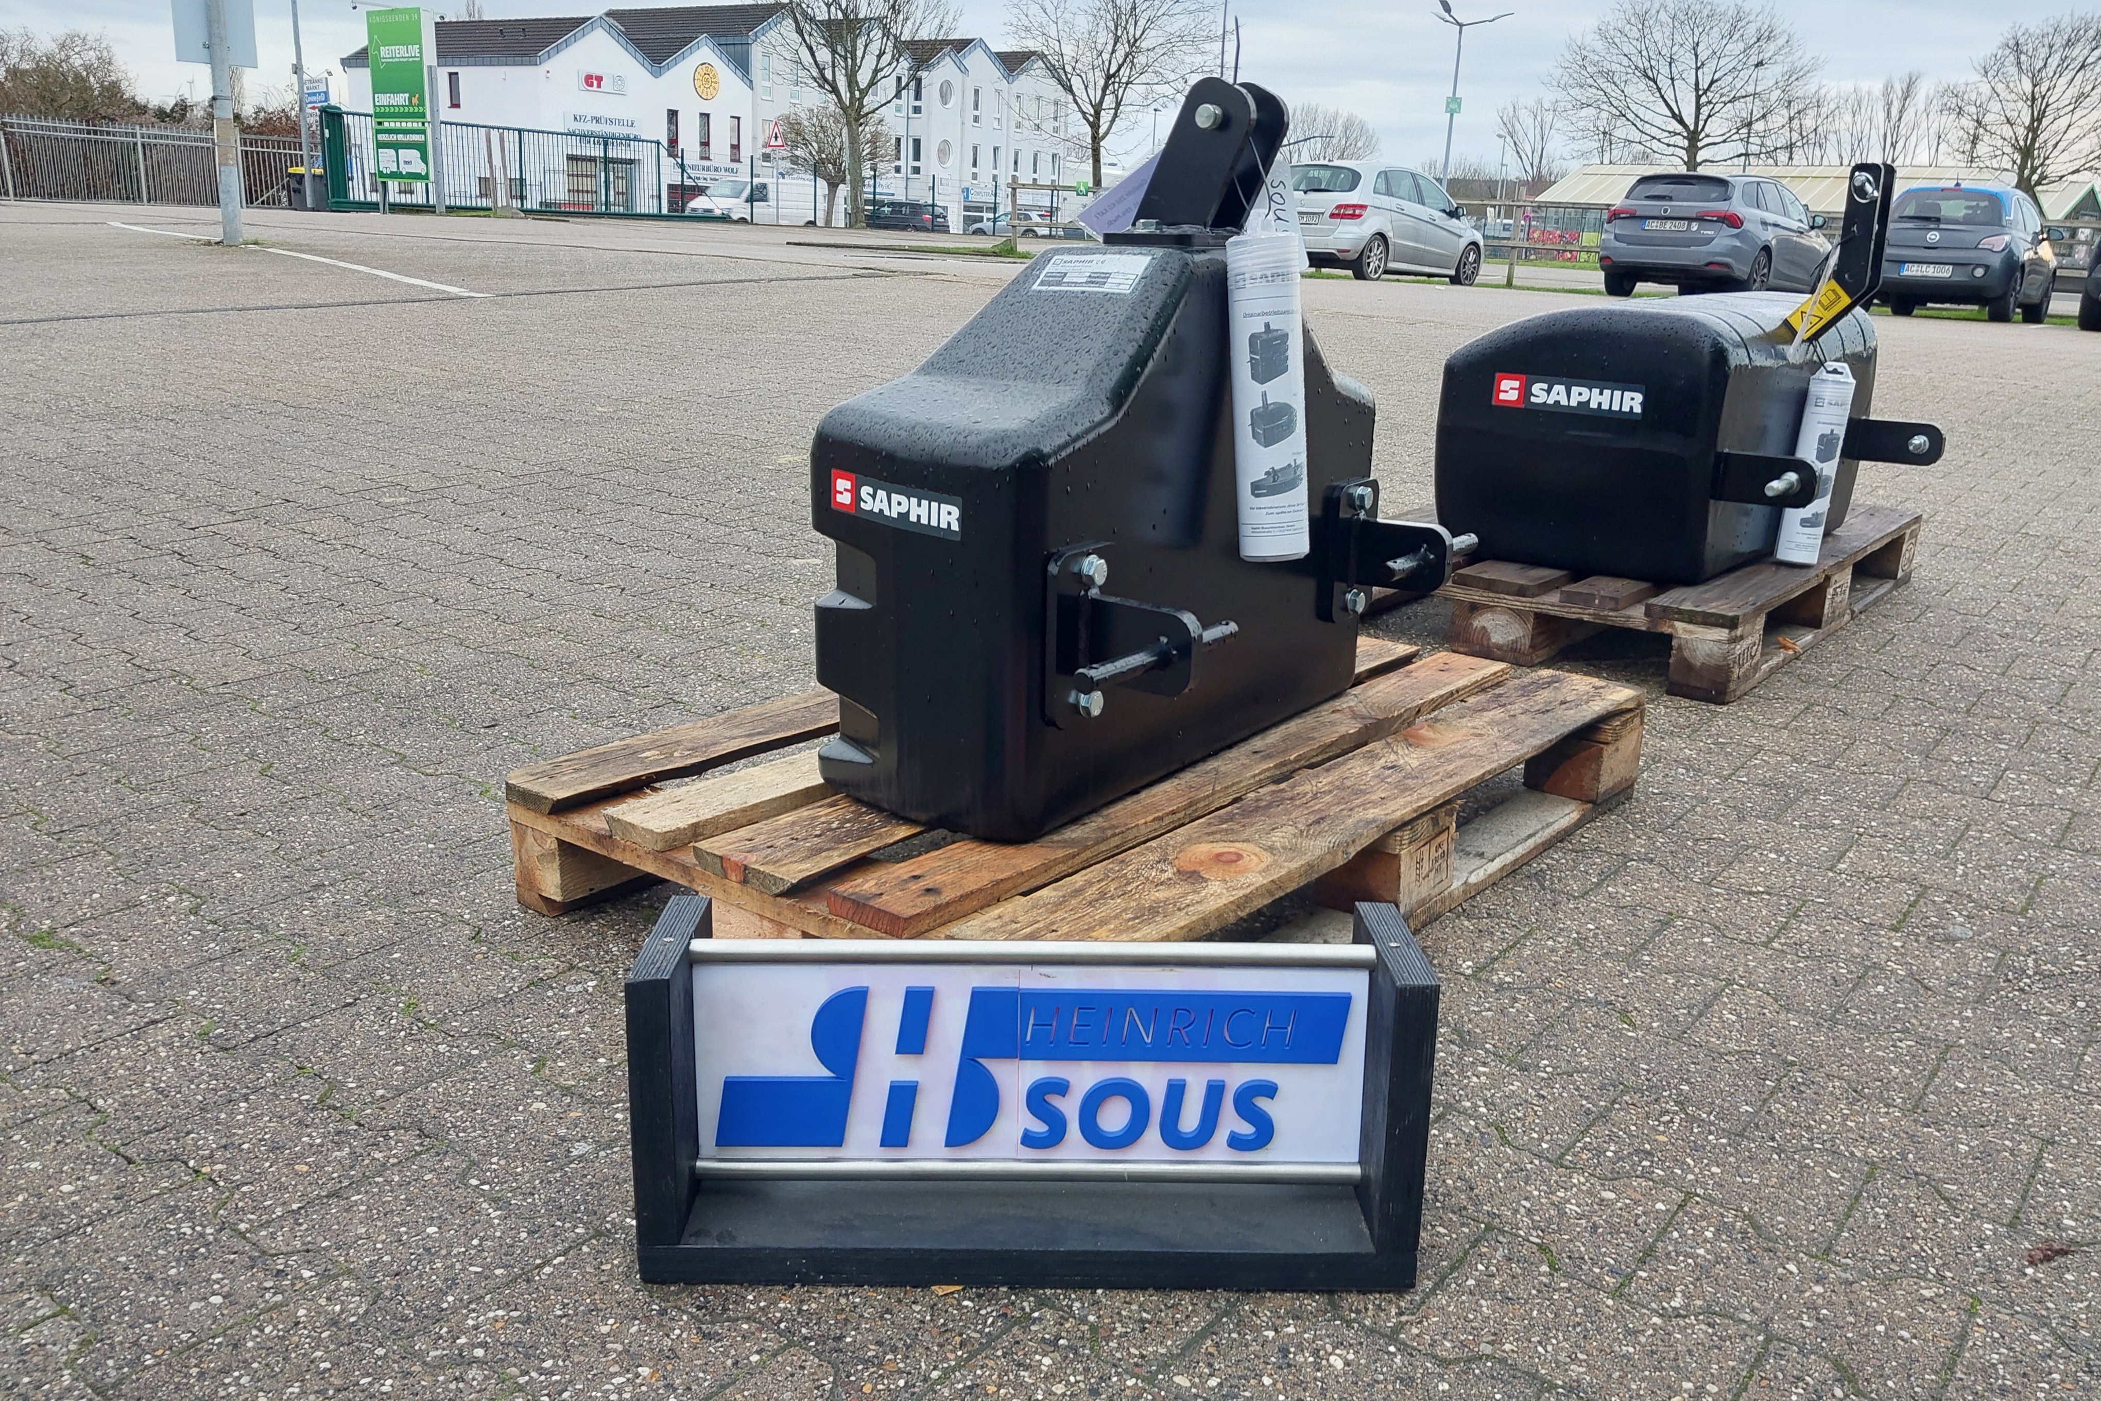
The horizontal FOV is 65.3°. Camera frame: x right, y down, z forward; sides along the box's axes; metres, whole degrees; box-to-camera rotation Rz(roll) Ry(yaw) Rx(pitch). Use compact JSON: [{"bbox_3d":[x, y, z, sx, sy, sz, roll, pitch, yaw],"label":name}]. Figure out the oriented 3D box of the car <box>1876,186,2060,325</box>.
[{"bbox_3d":[11.071,-5.404,19.938,1.720,1.484,3.698,13,18,36],"label":"car"}]

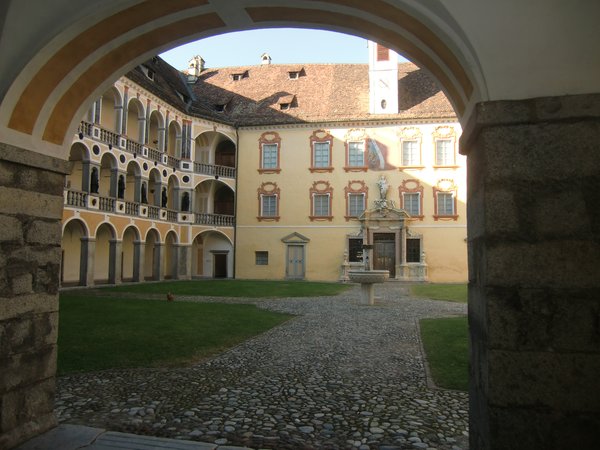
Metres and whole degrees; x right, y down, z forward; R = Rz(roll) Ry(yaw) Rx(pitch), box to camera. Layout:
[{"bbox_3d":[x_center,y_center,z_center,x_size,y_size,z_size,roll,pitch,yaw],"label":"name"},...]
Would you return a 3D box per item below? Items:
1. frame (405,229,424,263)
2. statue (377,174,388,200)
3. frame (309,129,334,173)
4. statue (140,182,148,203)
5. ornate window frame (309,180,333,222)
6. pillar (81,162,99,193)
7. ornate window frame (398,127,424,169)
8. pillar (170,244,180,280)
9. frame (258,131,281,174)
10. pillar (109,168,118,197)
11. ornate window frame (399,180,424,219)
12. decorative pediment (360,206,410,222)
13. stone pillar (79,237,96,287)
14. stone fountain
[{"bbox_3d":[9.277,1.746,33.780,1.540,2.678,0.300,0,-5,8],"label":"frame"},{"bbox_3d":[7.006,-3.154,35.218,0.950,2.100,0.700,0,-5,9],"label":"statue"},{"bbox_3d":[1.841,-6.337,35.625,2.198,3.786,0.270,0,-5,8],"label":"frame"},{"bbox_3d":[-11.304,-2.342,30.314,0.420,1.660,0.500,-1,-5,22],"label":"statue"},{"bbox_3d":[1.781,-2.048,35.274,2.040,3.446,0.270,0,-5,8],"label":"ornate window frame"},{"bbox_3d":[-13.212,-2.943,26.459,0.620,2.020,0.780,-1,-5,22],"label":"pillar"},{"bbox_3d":[9.286,-6.420,34.615,2.090,3.535,0.270,0,-5,8],"label":"ornate window frame"},{"bbox_3d":[-9.983,3.040,34.021,0.550,2.850,0.580,-1,-5,22],"label":"pillar"},{"bbox_3d":[-2.630,-6.288,36.232,2.044,3.815,0.270,0,-5,8],"label":"frame"},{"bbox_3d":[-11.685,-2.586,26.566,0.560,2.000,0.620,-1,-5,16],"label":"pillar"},{"bbox_3d":[8.836,-1.942,32.835,1.930,3.279,0.300,0,-5,7],"label":"ornate window frame"},{"bbox_3d":[6.684,-0.804,32.617,3.967,1.064,0.800,0,-5,7],"label":"decorative pediment"},{"bbox_3d":[-12.309,2.175,24.179,0.580,2.900,0.700,-1,-5,16],"label":"stone pillar"},{"bbox_3d":[2.635,1.916,16.150,1.582,2.289,1.582,0,-5,7],"label":"stone fountain"}]

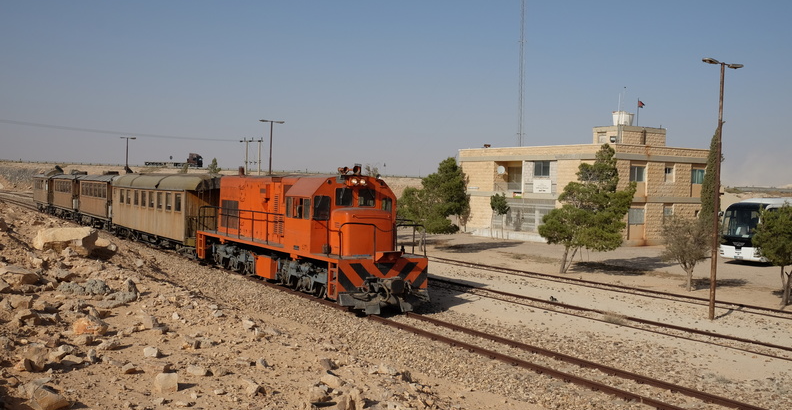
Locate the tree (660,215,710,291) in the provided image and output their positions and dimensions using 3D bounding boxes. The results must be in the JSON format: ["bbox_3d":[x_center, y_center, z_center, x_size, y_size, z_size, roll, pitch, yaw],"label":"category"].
[{"bbox_3d":[10.434,1.745,27.700,1.835,2.734,1.743,2,1,0],"label":"tree"}]

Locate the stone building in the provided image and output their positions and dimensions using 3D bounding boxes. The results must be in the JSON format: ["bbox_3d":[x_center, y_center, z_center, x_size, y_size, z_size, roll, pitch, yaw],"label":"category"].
[{"bbox_3d":[15.906,-2.112,67.576,11.363,9.900,19.236,1,1,-32],"label":"stone building"}]

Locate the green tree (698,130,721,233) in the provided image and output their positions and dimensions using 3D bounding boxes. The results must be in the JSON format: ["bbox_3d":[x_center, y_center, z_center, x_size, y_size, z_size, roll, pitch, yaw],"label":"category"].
[{"bbox_3d":[22.821,-1.127,56.000,1.709,8.874,1.624,2,1,0],"label":"green tree"}]

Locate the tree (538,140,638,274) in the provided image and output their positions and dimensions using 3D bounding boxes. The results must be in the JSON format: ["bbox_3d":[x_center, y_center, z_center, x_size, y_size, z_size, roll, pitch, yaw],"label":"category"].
[{"bbox_3d":[8.162,0.139,32.900,4.231,5.534,4.019,2,1,0],"label":"tree"}]

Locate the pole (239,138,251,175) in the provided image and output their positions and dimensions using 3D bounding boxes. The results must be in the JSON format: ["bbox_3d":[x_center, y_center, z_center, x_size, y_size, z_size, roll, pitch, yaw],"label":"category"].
[{"bbox_3d":[-25.497,-6.839,130.000,1.600,9.118,0.600,2,1,0],"label":"pole"}]

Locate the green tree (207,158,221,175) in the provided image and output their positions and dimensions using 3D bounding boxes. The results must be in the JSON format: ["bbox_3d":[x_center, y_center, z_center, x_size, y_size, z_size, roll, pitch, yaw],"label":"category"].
[{"bbox_3d":[-29.590,-5.845,125.000,2.354,3.734,2.236,2,1,0],"label":"green tree"}]

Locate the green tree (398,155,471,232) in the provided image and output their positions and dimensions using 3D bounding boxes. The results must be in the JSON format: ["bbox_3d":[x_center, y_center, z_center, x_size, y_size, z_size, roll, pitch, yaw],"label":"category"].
[{"bbox_3d":[1.983,-0.084,43.000,4.021,5.138,3.820,2,1,0],"label":"green tree"}]

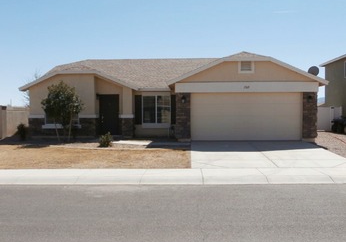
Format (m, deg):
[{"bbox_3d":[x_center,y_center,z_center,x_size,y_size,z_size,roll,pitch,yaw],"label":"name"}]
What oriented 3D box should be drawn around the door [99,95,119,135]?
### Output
[{"bbox_3d":[-3.285,-0.304,19.600,1.030,2.080,0.120,0,0,2],"label":"door"}]

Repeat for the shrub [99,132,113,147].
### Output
[{"bbox_3d":[-2.706,0.770,15.400,0.570,0.620,0.550,0,0,2],"label":"shrub"}]

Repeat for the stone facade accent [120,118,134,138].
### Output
[{"bbox_3d":[-2.277,0.333,19.150,0.620,0.970,0.400,0,0,2],"label":"stone facade accent"}]

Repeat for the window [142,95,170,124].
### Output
[{"bbox_3d":[-0.837,-0.579,19.650,1.480,1.450,0.130,0,0,2],"label":"window"}]

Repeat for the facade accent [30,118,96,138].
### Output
[{"bbox_3d":[-5.567,0.327,19.150,3.420,0.970,0.200,0,0,2],"label":"facade accent"}]

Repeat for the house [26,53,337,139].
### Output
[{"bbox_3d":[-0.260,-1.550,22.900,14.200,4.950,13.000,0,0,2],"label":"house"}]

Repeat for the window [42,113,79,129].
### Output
[{"bbox_3d":[-5.578,-0.312,19.100,1.770,1.270,0.130,0,0,2],"label":"window"}]

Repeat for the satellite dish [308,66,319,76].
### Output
[{"bbox_3d":[6.520,-2.311,17.600,0.520,0.540,0.350,0,0,6],"label":"satellite dish"}]

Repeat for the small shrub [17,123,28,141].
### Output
[{"bbox_3d":[-7.301,0.574,18.500,0.550,0.830,0.550,0,0,2],"label":"small shrub"}]

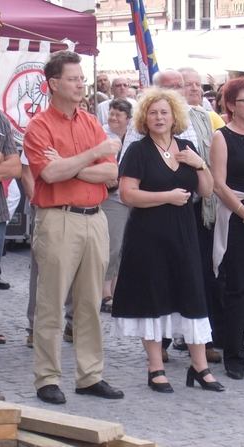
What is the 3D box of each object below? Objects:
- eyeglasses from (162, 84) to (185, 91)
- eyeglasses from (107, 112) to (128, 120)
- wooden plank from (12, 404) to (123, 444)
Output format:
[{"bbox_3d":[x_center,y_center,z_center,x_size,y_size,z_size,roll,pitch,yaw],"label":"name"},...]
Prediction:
[{"bbox_3d":[0.306,-0.828,11.330,0.140,0.040,0.140,-2,10,-28],"label":"eyeglasses"},{"bbox_3d":[-0.008,-0.828,14.450,0.140,0.040,0.140,2,3,33],"label":"eyeglasses"},{"bbox_3d":[-0.347,0.865,8.174,0.720,0.050,0.190,7,6,32],"label":"wooden plank"}]

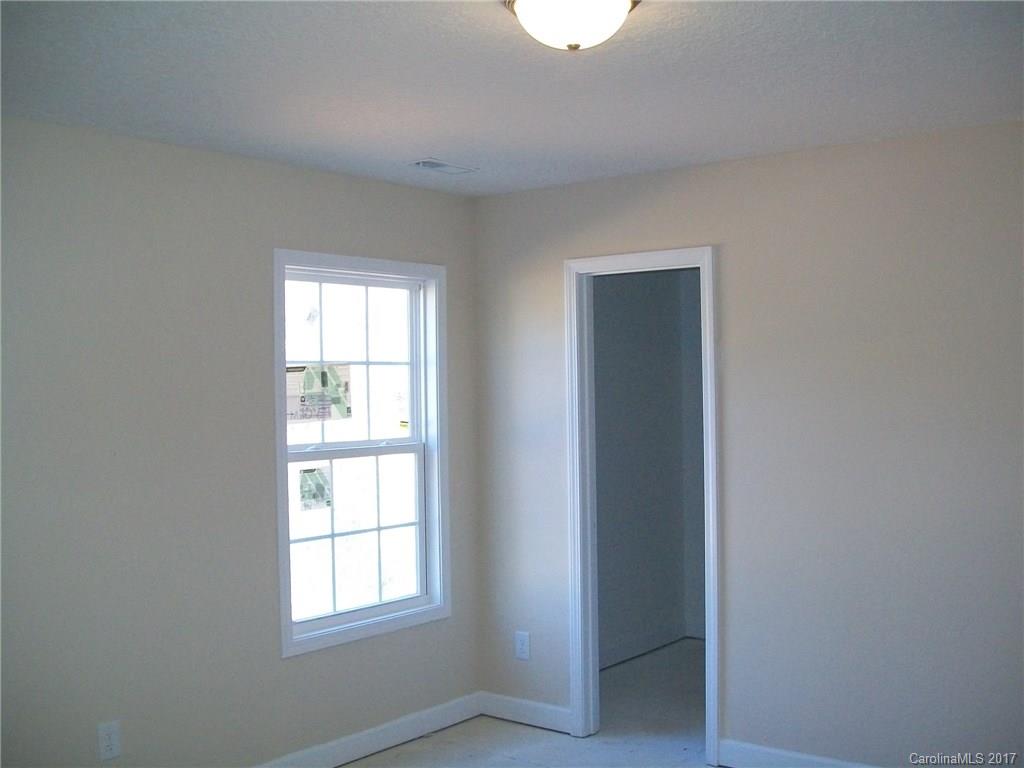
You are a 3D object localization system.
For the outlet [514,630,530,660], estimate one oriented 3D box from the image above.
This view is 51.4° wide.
[{"bbox_3d":[0.048,1.194,4.864,0.074,0.119,0.010,-1,0,39],"label":"outlet"}]

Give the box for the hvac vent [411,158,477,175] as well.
[{"bbox_3d":[-0.273,-0.871,4.271,0.145,0.018,0.280,-1,0,39],"label":"hvac vent"}]

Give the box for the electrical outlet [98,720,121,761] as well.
[{"bbox_3d":[-1.324,1.173,3.504,0.010,0.119,0.074,-1,0,39],"label":"electrical outlet"}]

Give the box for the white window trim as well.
[{"bbox_3d":[-0.641,0.270,4.503,0.120,1.595,0.978,-1,0,39],"label":"white window trim"}]

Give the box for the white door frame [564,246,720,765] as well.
[{"bbox_3d":[0.580,0.505,4.521,0.734,2.103,0.150,-1,0,39],"label":"white door frame"}]

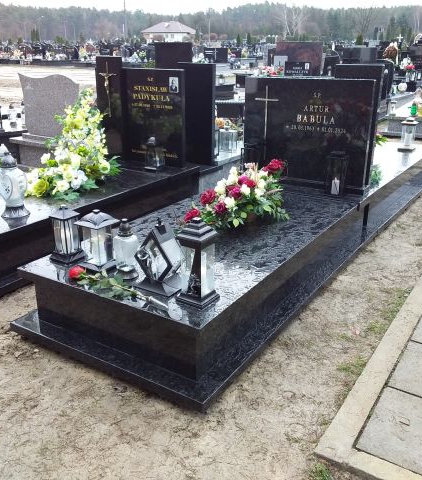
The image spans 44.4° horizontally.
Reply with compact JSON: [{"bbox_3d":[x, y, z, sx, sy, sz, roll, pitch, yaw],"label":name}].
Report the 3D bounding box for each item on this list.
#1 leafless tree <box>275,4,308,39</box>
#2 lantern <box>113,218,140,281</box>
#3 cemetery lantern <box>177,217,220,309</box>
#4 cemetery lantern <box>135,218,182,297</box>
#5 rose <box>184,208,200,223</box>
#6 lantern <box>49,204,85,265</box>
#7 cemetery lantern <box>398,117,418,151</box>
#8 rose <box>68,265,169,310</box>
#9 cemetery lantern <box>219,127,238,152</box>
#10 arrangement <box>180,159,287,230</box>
[{"bbox_3d":[13.614,-36.275,87.550,5.412,7.103,4.735,3,21,8],"label":"leafless tree"},{"bbox_3d":[-0.342,0.031,2.074,0.100,0.240,0.100,0,20,0],"label":"lantern"},{"bbox_3d":[-0.057,0.078,2.105,0.151,0.352,0.143,13,24,31],"label":"cemetery lantern"},{"bbox_3d":[-0.233,0.054,2.218,0.212,0.317,0.128,13,24,31],"label":"cemetery lantern"},{"bbox_3d":[-0.093,-0.127,2.686,0.081,0.064,0.077,13,24,31],"label":"rose"},{"bbox_3d":[-0.701,-0.041,2.506,0.136,0.262,0.136,15,26,36],"label":"lantern"},{"bbox_3d":[1.789,-0.959,4.676,0.134,0.279,0.134,13,24,31],"label":"cemetery lantern"},{"bbox_3d":[-0.398,0.186,2.162,0.537,0.067,0.113,12,24,29],"label":"rose"},{"bbox_3d":[0.186,-0.990,5.034,0.151,0.246,0.157,13,24,31],"label":"cemetery lantern"},{"bbox_3d":[0.180,-0.246,2.970,0.412,0.309,0.639,13,24,31],"label":"arrangement"}]

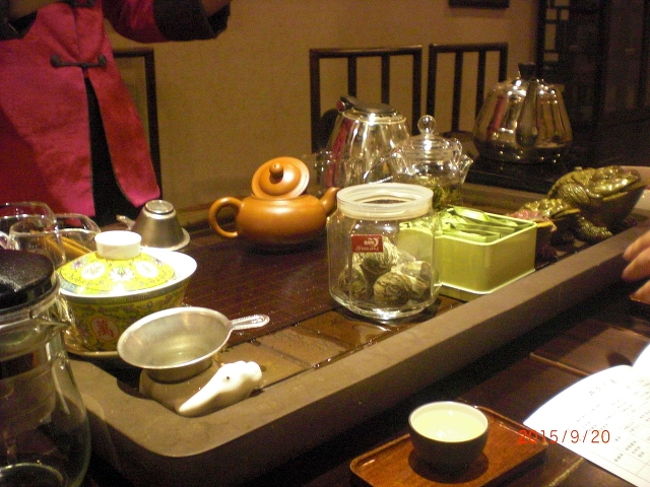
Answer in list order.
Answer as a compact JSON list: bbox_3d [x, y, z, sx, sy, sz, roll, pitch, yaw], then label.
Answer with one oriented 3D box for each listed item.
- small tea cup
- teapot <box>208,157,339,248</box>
[{"bbox_3d":[0.085,0.135,0.492,0.052,0.030,0.052,-1,18,0],"label":"small tea cup"},{"bbox_3d":[-0.057,-0.050,0.822,0.154,0.095,0.105,-4,19,-9],"label":"teapot"}]

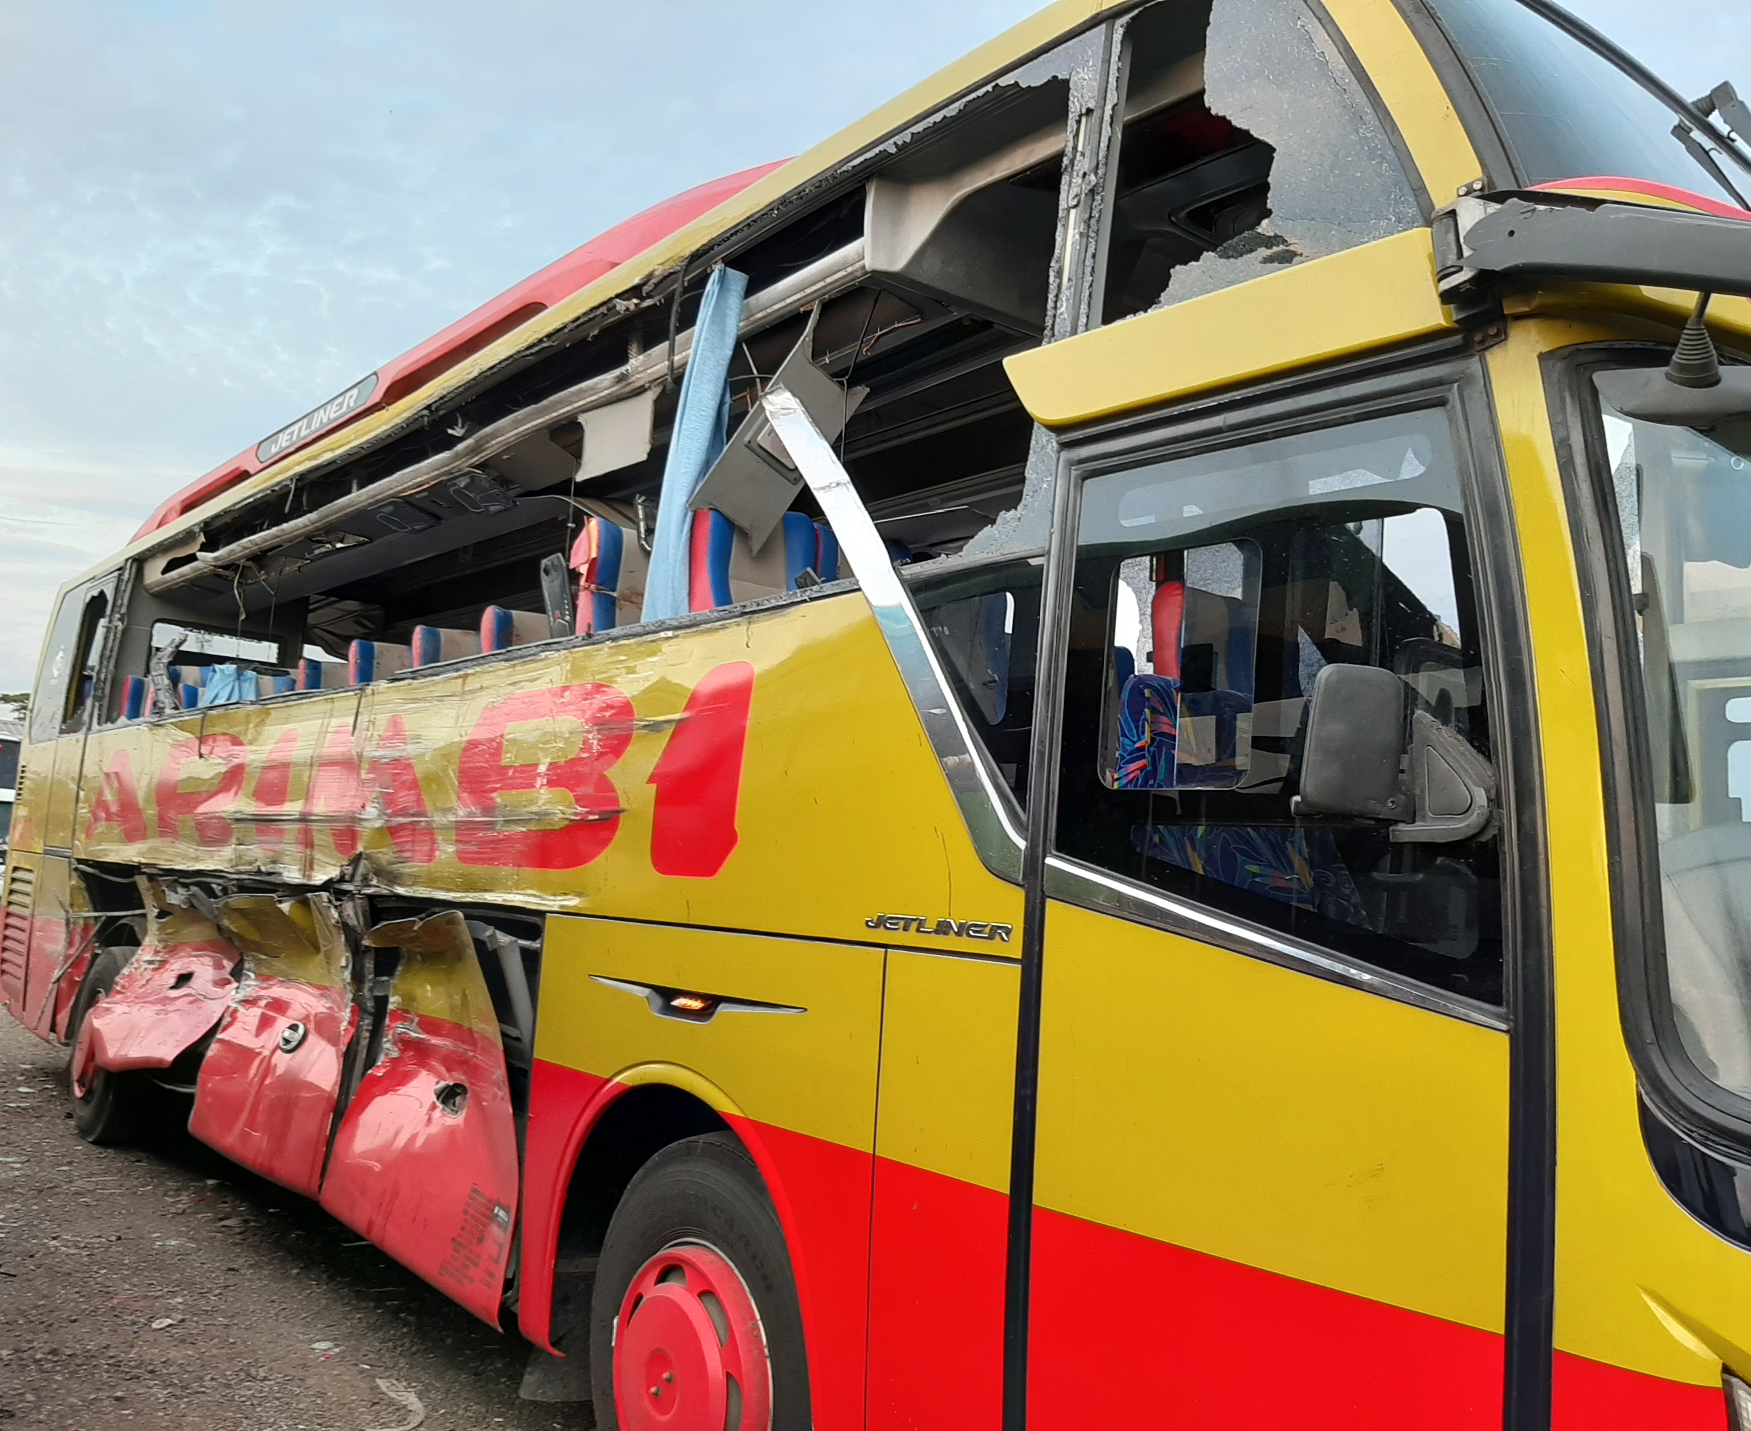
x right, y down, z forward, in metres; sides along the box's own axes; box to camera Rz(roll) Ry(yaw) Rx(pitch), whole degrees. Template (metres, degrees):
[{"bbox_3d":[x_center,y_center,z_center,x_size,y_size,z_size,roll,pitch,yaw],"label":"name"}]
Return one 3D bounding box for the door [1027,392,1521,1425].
[{"bbox_3d":[0.575,0.435,2.175,0.100,1.860,0.860,8,-8,-39],"label":"door"}]

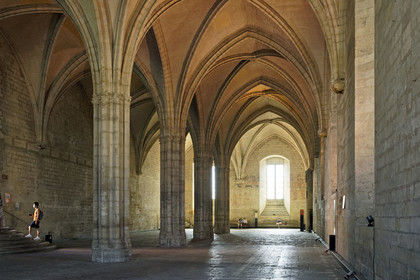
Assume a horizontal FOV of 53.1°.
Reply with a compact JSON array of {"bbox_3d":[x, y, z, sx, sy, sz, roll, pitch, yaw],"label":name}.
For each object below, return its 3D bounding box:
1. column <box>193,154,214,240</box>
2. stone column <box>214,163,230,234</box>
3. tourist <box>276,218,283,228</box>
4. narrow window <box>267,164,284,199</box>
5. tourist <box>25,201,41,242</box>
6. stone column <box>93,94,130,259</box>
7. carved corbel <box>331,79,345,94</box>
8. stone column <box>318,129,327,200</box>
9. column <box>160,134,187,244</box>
[{"bbox_3d":[-0.457,4.039,29.500,1.380,6.000,1.380,-1,-5,7],"label":"column"},{"bbox_3d":[1.086,5.171,36.500,1.380,6.000,1.380,-1,-5,7],"label":"stone column"},{"bbox_3d":[8.098,9.702,48.800,0.650,1.220,0.700,-1,-5,7],"label":"tourist"},{"bbox_3d":[7.798,5.000,50.000,2.100,4.000,0.300,-1,-5,7],"label":"narrow window"},{"bbox_3d":[-8.039,3.687,19.000,0.700,1.720,0.520,0,-5,5],"label":"tourist"},{"bbox_3d":[-3.541,1.366,15.100,1.300,5.900,1.300,-1,-5,7],"label":"stone column"},{"bbox_3d":[4.584,-1.923,15.100,0.480,0.560,0.480,-1,-5,7],"label":"carved corbel"},{"bbox_3d":[5.946,1.321,22.200,0.380,3.750,0.400,-1,-5,7],"label":"stone column"},{"bbox_3d":[-2.009,2.705,22.500,1.380,6.000,1.380,-1,-5,7],"label":"column"}]

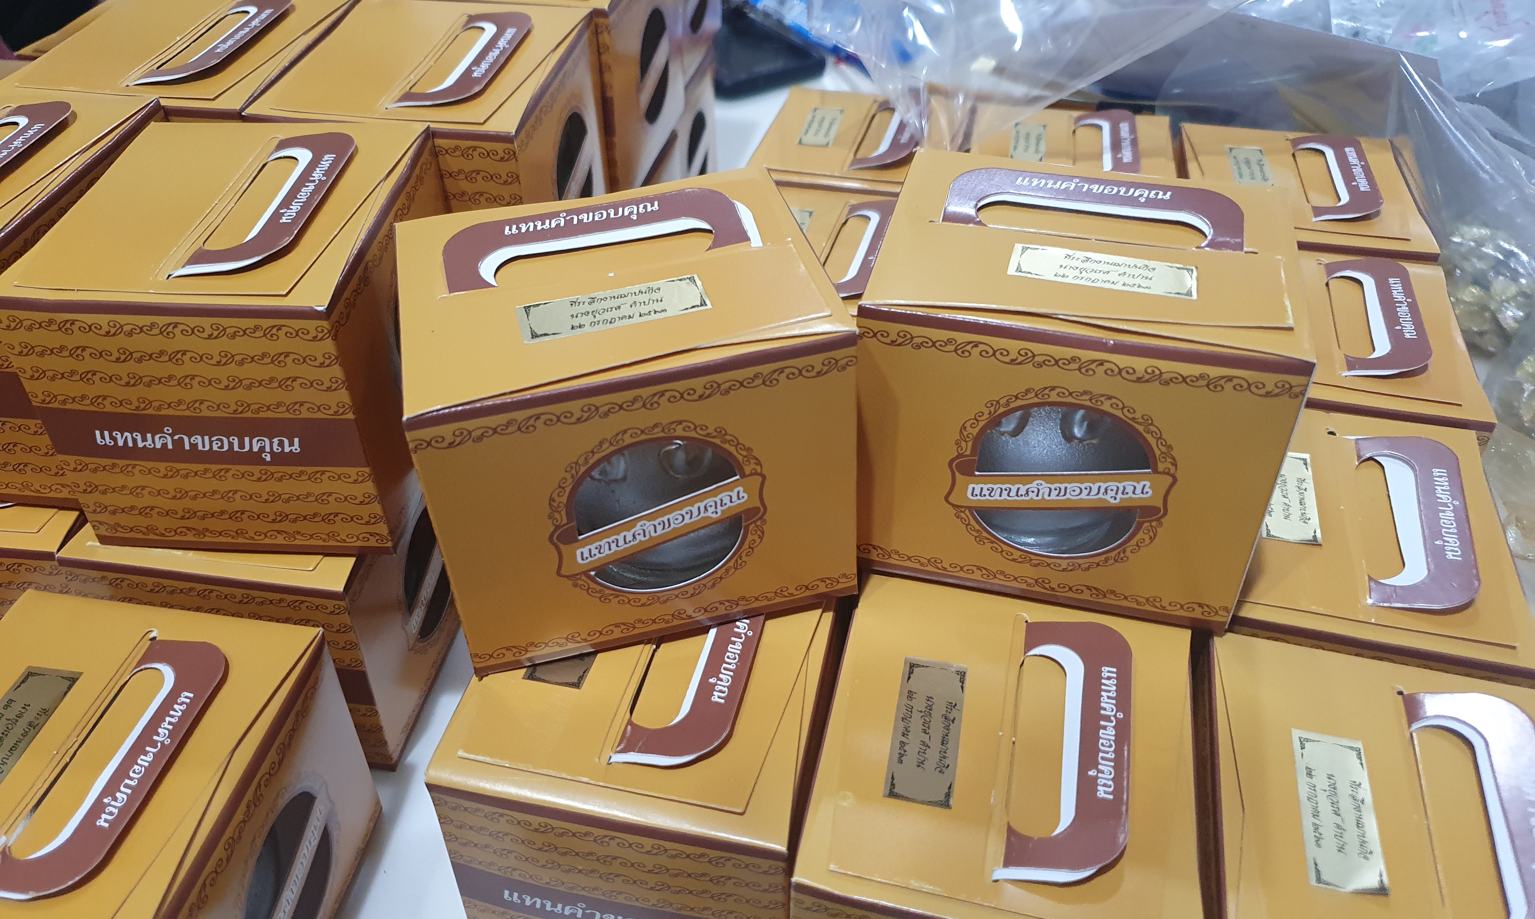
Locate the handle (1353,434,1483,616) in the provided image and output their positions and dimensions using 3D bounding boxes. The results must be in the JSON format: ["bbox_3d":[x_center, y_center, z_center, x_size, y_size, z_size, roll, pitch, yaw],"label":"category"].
[{"bbox_3d":[0.207,0.018,0.368,0.030,0.005,0.084,-1,38,24],"label":"handle"}]

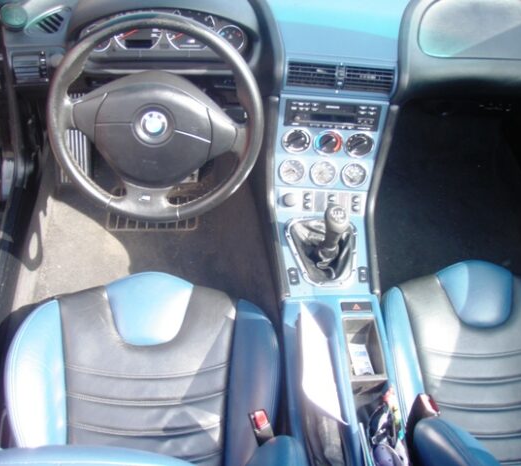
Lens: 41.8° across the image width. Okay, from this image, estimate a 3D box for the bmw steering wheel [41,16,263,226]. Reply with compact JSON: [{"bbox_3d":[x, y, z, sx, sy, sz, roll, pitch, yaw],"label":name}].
[{"bbox_3d":[-0.184,-0.201,1.225,0.380,0.380,0.095,-1,26,0],"label":"bmw steering wheel"}]

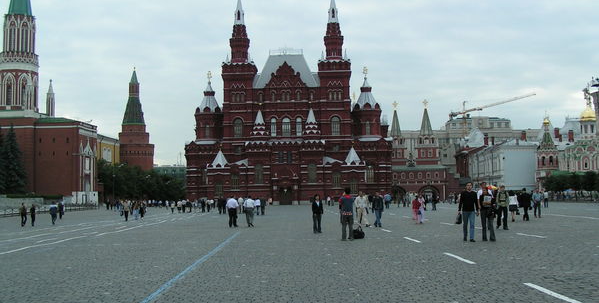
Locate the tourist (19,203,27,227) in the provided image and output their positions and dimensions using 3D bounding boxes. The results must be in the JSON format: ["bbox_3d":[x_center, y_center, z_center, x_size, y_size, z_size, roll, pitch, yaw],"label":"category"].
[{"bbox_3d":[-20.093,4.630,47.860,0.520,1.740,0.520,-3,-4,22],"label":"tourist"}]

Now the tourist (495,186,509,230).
[{"bbox_3d":[8.110,2.251,26.148,0.550,1.760,0.500,-2,-4,6],"label":"tourist"}]

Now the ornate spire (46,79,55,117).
[{"bbox_3d":[-65.799,-14.028,174.000,2.300,10.000,2.300,0,-4,-6],"label":"ornate spire"}]

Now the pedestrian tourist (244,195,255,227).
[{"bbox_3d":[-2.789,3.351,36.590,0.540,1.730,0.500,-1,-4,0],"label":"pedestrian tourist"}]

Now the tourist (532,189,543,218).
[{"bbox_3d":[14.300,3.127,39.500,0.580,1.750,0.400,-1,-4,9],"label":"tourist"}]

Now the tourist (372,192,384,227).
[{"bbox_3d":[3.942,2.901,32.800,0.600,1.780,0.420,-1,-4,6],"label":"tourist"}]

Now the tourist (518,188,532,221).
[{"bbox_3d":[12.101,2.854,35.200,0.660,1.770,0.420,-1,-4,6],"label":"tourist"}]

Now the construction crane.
[{"bbox_3d":[103.074,-1.596,355.244,3.000,58.084,78.765,0,-4,-18],"label":"construction crane"}]

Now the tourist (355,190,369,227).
[{"bbox_3d":[3.061,2.845,32.300,0.650,1.760,0.500,1,-4,-19],"label":"tourist"}]

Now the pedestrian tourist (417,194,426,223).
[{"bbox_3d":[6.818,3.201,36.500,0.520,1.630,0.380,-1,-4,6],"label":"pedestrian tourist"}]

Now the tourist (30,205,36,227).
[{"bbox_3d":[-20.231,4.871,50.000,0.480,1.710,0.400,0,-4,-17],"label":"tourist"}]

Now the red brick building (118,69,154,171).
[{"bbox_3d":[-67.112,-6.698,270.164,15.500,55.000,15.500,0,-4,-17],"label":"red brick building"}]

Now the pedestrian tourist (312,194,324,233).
[{"bbox_3d":[0.784,2.698,28.313,0.500,1.660,0.340,-1,-4,0],"label":"pedestrian tourist"}]

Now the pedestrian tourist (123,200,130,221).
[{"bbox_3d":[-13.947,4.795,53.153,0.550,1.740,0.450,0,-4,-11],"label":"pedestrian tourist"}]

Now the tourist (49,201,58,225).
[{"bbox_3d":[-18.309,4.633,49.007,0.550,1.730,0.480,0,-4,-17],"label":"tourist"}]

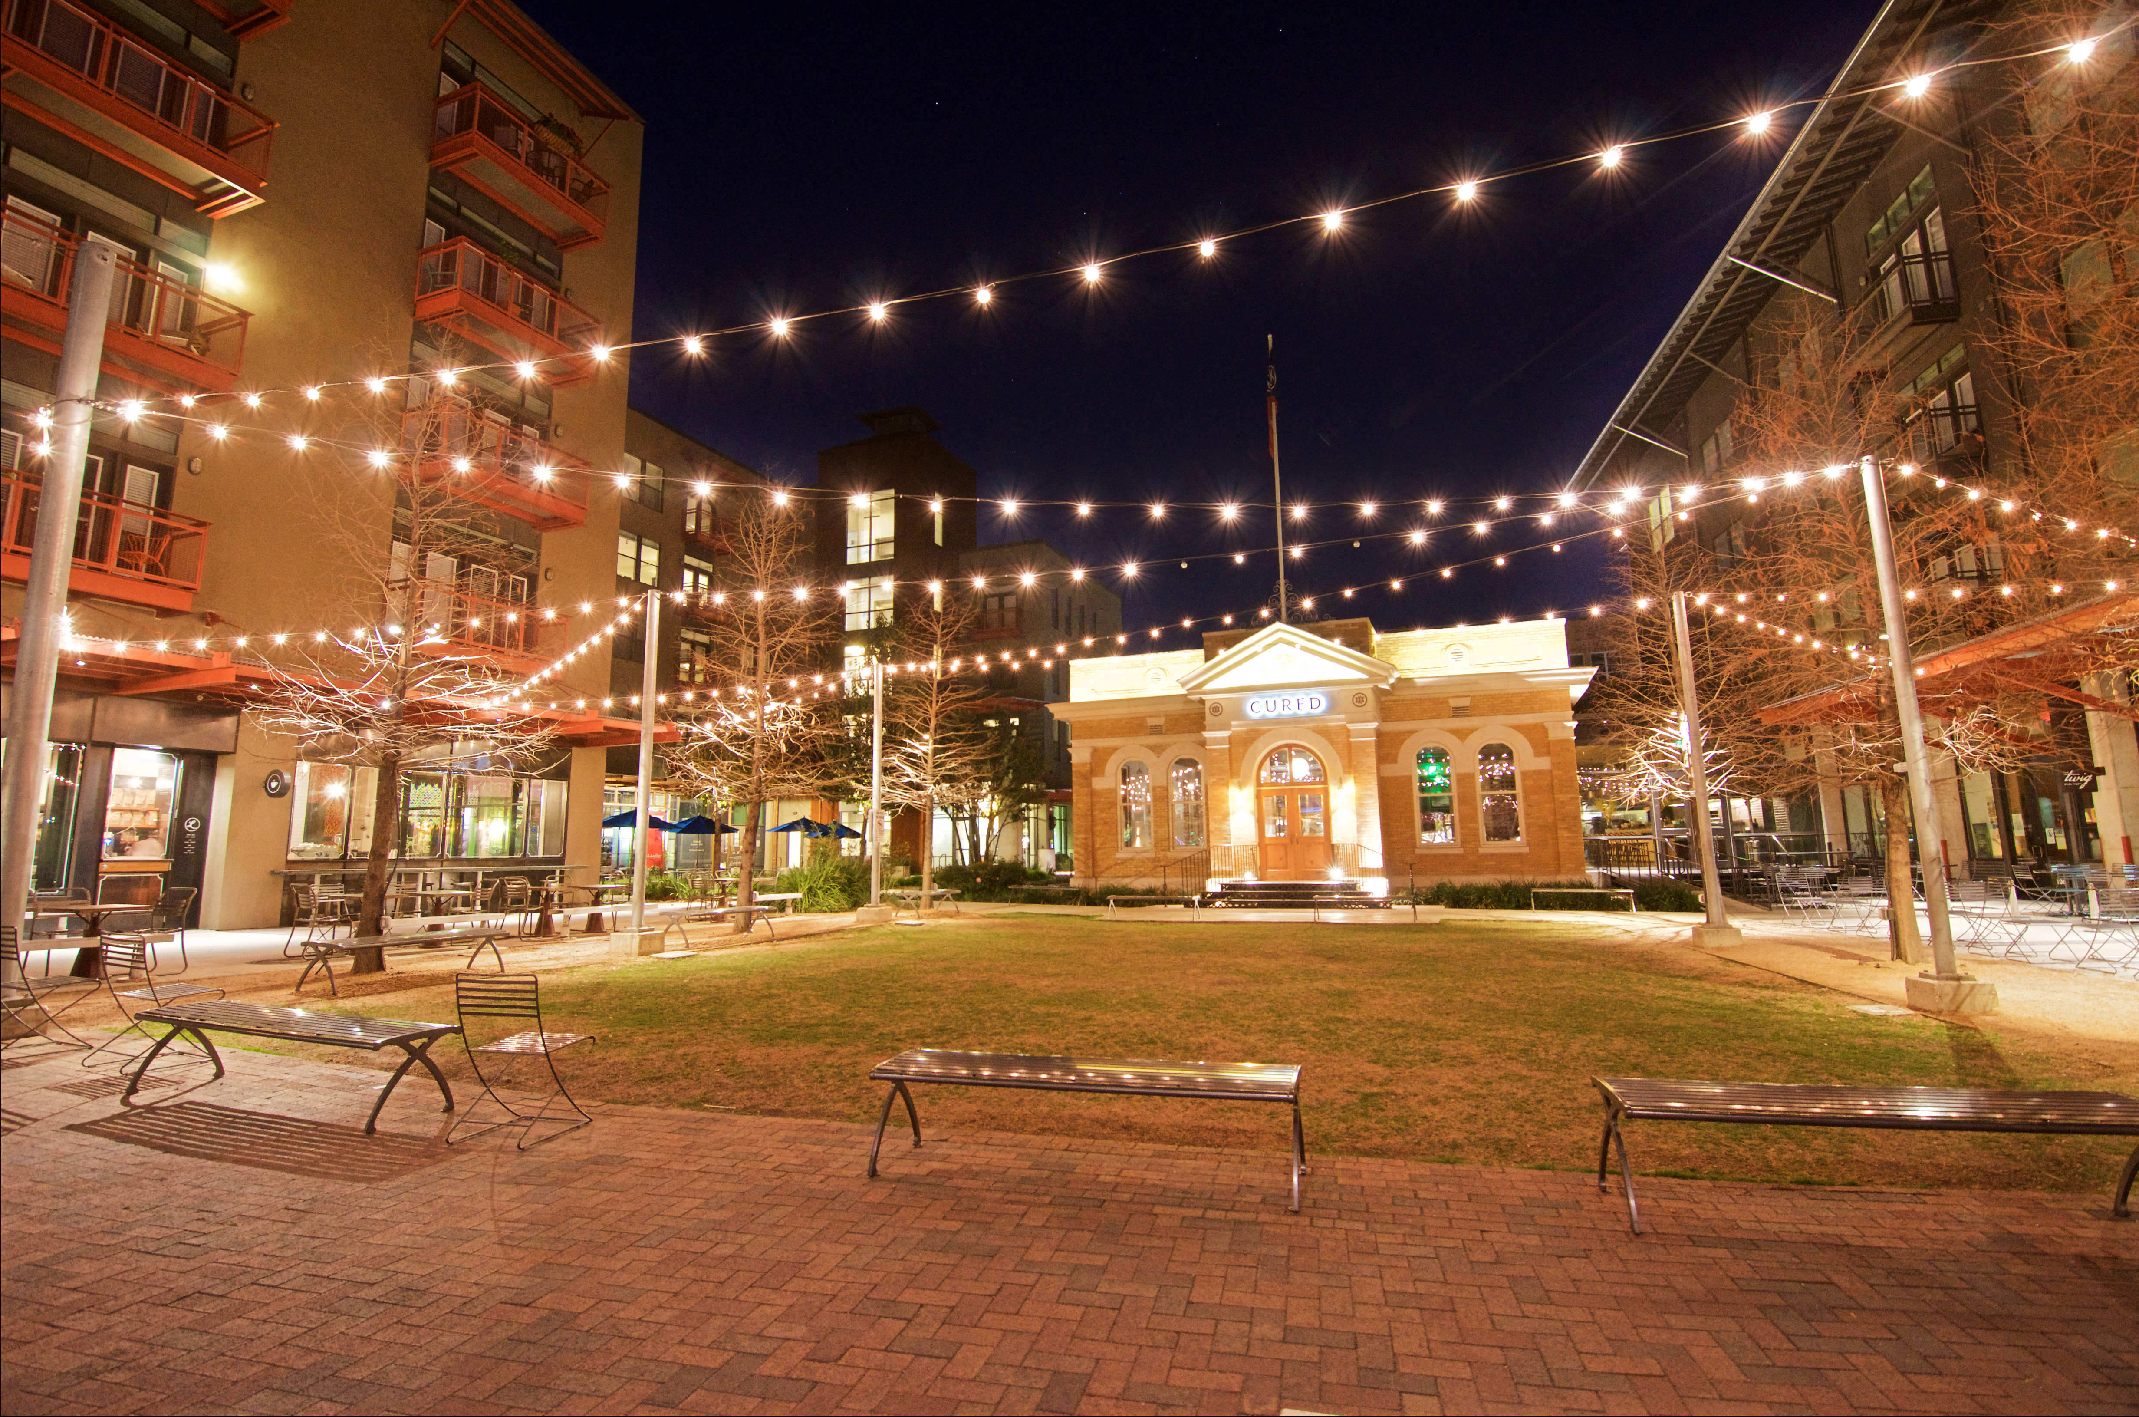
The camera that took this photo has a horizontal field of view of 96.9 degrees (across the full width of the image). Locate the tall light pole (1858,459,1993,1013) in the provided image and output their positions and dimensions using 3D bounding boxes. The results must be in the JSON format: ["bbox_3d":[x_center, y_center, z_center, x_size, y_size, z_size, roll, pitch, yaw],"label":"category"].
[{"bbox_3d":[7.517,0.091,8.511,0.550,4.960,0.550,-1,-8,0],"label":"tall light pole"}]

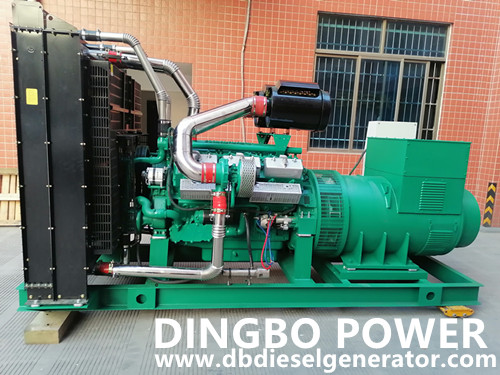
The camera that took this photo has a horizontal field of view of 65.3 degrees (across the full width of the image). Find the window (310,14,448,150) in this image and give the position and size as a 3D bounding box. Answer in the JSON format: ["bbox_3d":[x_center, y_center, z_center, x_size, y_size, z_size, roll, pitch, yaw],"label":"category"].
[{"bbox_3d":[2.112,-1.626,6.378,2.206,2.123,0.100,2,10,-7],"label":"window"}]

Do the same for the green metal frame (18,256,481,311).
[{"bbox_3d":[0.100,0.897,4.151,4.279,0.197,1.245,2,10,-8],"label":"green metal frame"}]

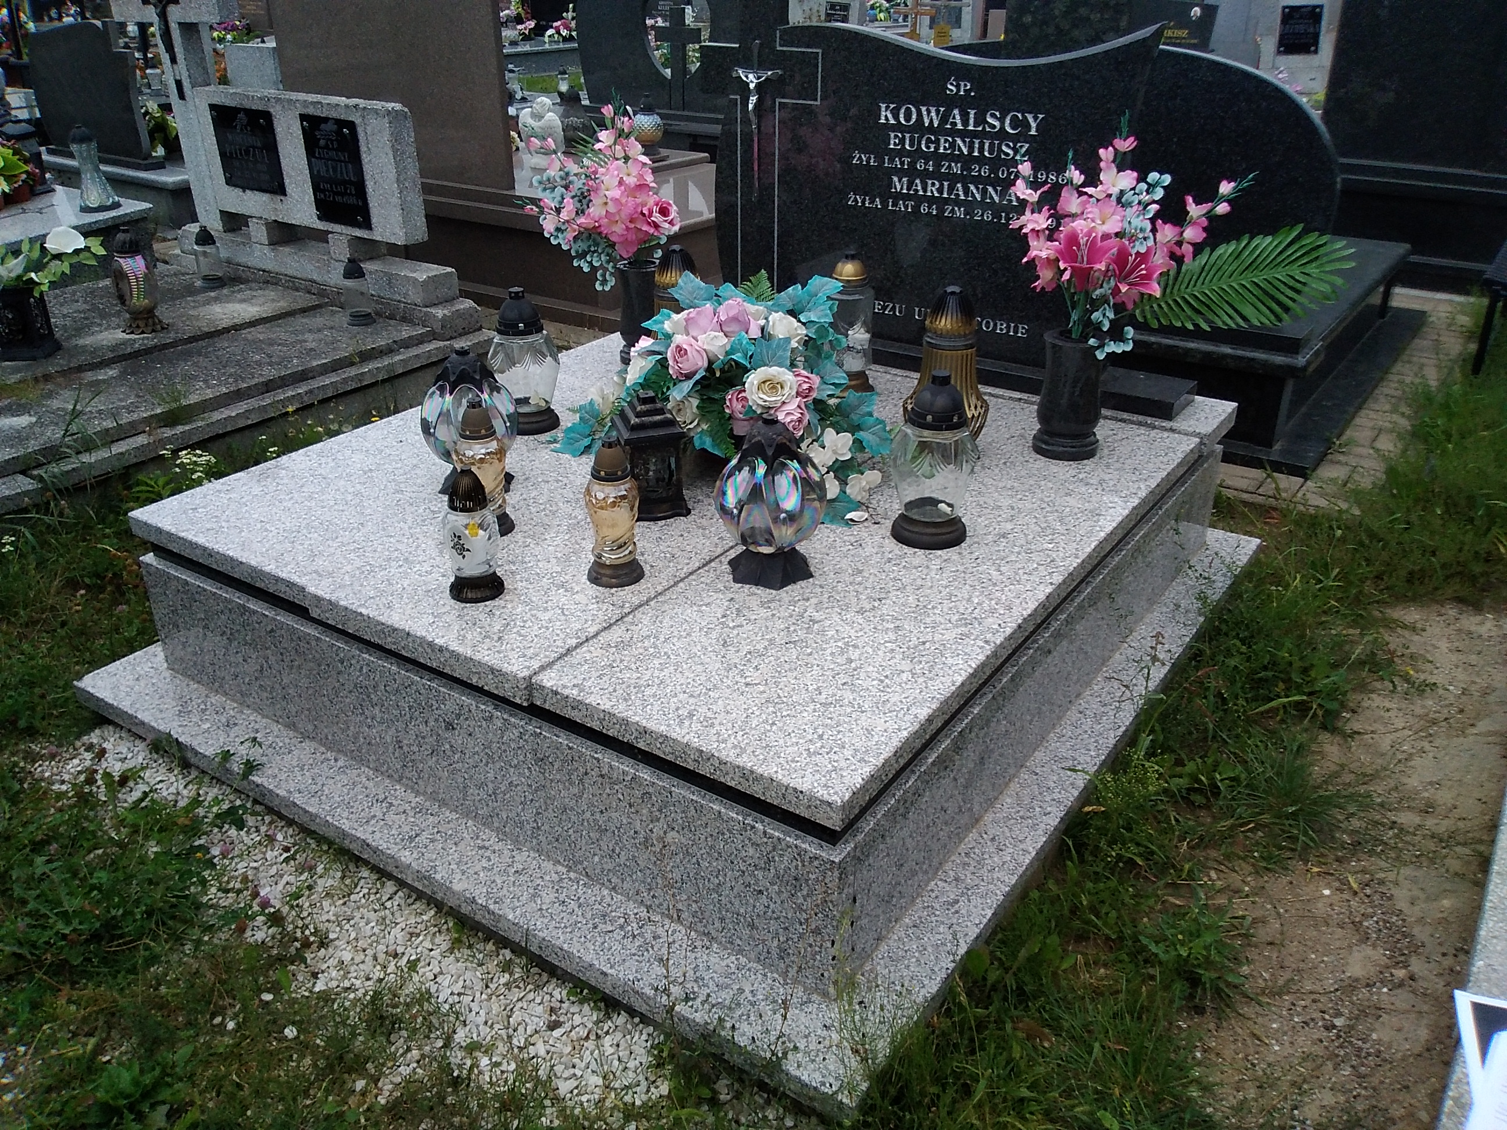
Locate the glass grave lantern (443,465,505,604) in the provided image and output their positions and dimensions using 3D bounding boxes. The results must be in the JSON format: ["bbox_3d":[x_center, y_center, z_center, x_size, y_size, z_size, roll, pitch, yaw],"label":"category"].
[{"bbox_3d":[-0.488,-0.058,2.172,0.101,0.227,0.101,0,27,0],"label":"glass grave lantern"}]

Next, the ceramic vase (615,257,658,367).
[{"bbox_3d":[-0.333,-0.746,3.697,0.124,0.303,0.124,0,27,0],"label":"ceramic vase"}]

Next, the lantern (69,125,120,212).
[{"bbox_3d":[-2.651,-1.589,5.048,0.174,0.322,0.174,17,31,30],"label":"lantern"}]

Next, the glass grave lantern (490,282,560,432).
[{"bbox_3d":[-0.581,-0.530,3.212,0.183,0.355,0.183,0,27,0],"label":"glass grave lantern"}]

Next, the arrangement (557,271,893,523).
[{"bbox_3d":[-0.001,-0.437,2.978,0.760,0.410,0.620,17,32,30],"label":"arrangement"}]

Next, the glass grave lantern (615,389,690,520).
[{"bbox_3d":[-0.229,-0.249,2.762,0.140,0.270,0.140,-9,29,-18],"label":"glass grave lantern"}]

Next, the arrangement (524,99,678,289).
[{"bbox_3d":[-0.425,-1.021,3.522,0.420,0.519,0.360,17,32,30],"label":"arrangement"}]

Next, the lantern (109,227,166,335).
[{"bbox_3d":[-2.114,-0.976,4.306,0.169,0.337,0.169,17,32,30],"label":"lantern"}]

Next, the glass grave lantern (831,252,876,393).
[{"bbox_3d":[0.251,-0.601,3.114,0.122,0.350,0.122,0,27,0],"label":"glass grave lantern"}]

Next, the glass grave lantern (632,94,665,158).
[{"bbox_3d":[-0.498,-2.082,5.977,0.156,0.283,0.156,0,27,0],"label":"glass grave lantern"}]

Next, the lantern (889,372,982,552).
[{"bbox_3d":[0.344,-0.206,2.366,0.166,0.326,0.166,0,27,0],"label":"lantern"}]

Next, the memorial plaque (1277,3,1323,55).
[{"bbox_3d":[4.262,-4.164,9.836,0.315,0.360,0.020,1,16,2],"label":"memorial plaque"}]

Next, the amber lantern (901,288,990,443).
[{"bbox_3d":[0.489,-0.483,3.091,0.213,0.395,0.213,0,27,0],"label":"amber lantern"}]

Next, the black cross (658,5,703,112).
[{"bbox_3d":[-0.418,-2.821,7.040,0.328,0.550,0.070,17,31,30],"label":"black cross"}]

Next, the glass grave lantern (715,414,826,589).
[{"bbox_3d":[0.035,-0.122,2.230,0.193,0.295,0.193,0,27,0],"label":"glass grave lantern"}]

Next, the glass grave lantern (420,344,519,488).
[{"bbox_3d":[-0.651,-0.340,2.877,0.220,0.321,0.220,0,27,0],"label":"glass grave lantern"}]

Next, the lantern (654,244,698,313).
[{"bbox_3d":[-0.184,-0.603,3.095,0.153,0.365,0.153,17,31,30],"label":"lantern"}]

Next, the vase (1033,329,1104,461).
[{"bbox_3d":[0.708,-0.378,2.783,0.148,0.260,0.148,17,31,30],"label":"vase"}]

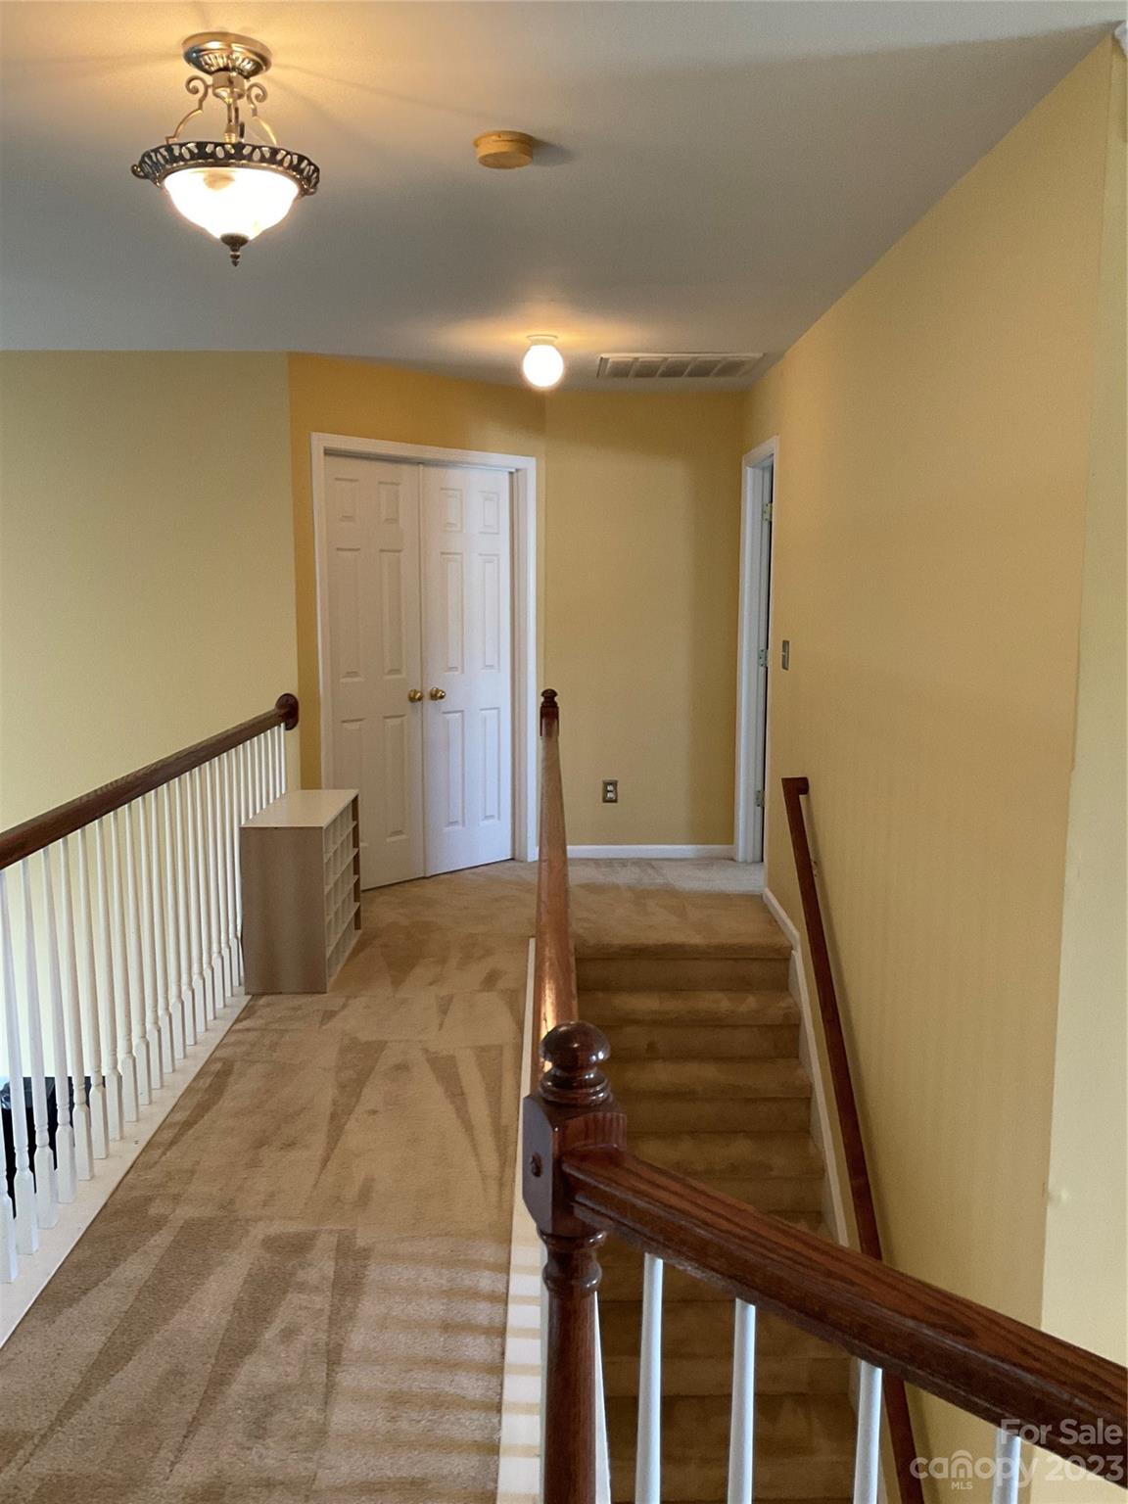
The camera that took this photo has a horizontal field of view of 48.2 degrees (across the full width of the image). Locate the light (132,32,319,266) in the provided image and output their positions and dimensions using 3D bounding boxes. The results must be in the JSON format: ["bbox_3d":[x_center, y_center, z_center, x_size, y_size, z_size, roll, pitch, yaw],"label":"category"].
[{"bbox_3d":[-0.613,-1.088,2.312,0.335,0.380,0.335,0,8,-1],"label":"light"}]

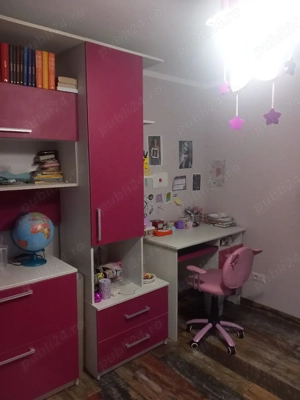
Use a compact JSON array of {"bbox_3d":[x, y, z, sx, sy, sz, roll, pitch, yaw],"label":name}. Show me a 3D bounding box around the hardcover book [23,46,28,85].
[{"bbox_3d":[-0.757,-0.773,1.844,0.026,0.210,0.140,-6,9,-39],"label":"hardcover book"}]

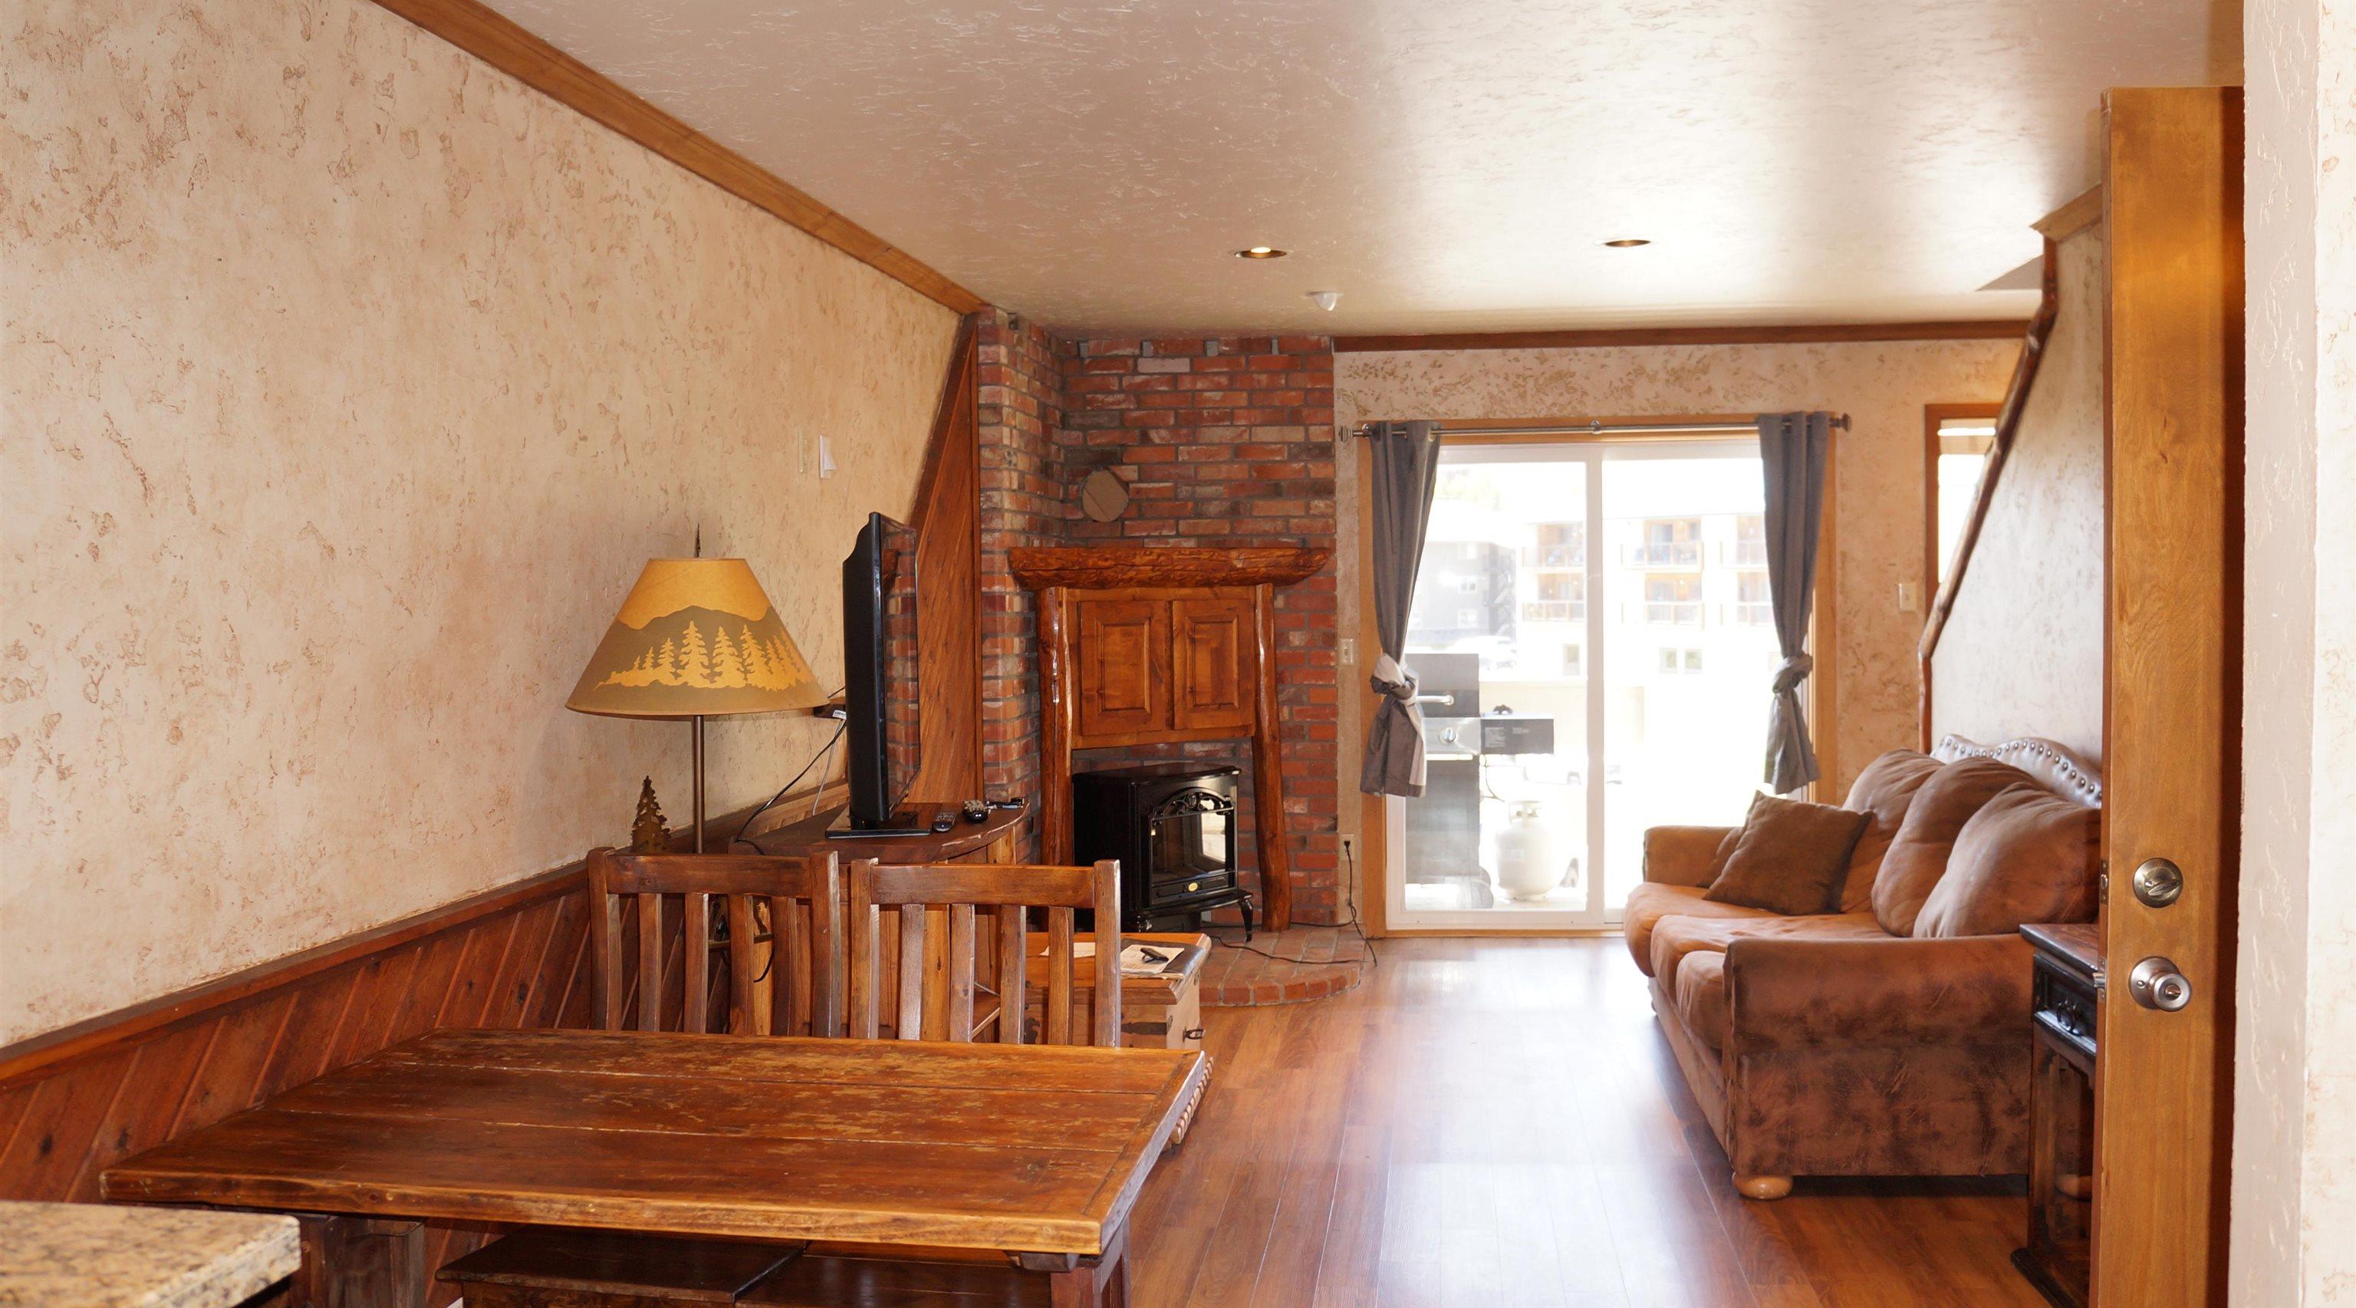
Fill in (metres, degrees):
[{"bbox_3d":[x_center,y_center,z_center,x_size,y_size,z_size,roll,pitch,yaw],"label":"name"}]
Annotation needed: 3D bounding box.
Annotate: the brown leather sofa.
[{"bbox_3d":[1.847,0.729,5.062,1.030,0.970,1.920,-1,2,8],"label":"brown leather sofa"}]

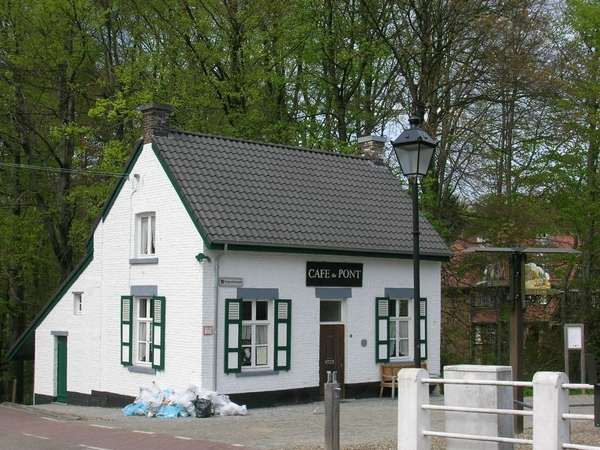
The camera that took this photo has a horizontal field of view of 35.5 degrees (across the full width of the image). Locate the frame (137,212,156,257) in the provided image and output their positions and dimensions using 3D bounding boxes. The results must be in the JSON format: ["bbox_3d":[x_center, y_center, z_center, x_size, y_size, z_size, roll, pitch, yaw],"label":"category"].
[{"bbox_3d":[-4.101,0.300,25.397,0.140,1.200,1.010,4,-6,-40],"label":"frame"}]

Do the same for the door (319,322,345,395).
[{"bbox_3d":[0.853,3.803,25.989,1.020,2.070,0.080,4,-6,-40],"label":"door"}]

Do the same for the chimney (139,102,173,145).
[{"bbox_3d":[-3.929,-2.724,25.696,0.680,1.120,0.700,4,-6,-40],"label":"chimney"}]

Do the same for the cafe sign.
[{"bbox_3d":[1.014,1.375,26.023,2.135,0.680,0.060,4,-6,-40],"label":"cafe sign"}]

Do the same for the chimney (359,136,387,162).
[{"bbox_3d":[2.435,-2.398,31.139,0.660,0.940,0.720,4,-6,-40],"label":"chimney"}]

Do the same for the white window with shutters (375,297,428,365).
[{"bbox_3d":[3.008,3.110,27.696,2.210,1.900,0.180,4,-6,-40],"label":"white window with shutters"}]

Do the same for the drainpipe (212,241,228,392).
[{"bbox_3d":[-1.941,2.510,23.200,0.140,4.050,0.370,4,-6,-40],"label":"drainpipe"}]

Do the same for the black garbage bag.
[{"bbox_3d":[-2.276,4.285,22.068,0.420,0.500,0.420,1,-4,-11],"label":"black garbage bag"}]

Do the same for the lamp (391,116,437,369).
[{"bbox_3d":[1.624,0.841,12.829,0.470,4.700,0.470,-5,-6,43],"label":"lamp"}]

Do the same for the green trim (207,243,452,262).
[{"bbox_3d":[1.157,0.783,25.933,9.060,0.170,0.200,4,-6,-40],"label":"green trim"}]

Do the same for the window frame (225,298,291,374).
[{"bbox_3d":[-1.071,2.871,24.218,2.180,1.915,0.180,4,-6,-40],"label":"window frame"}]

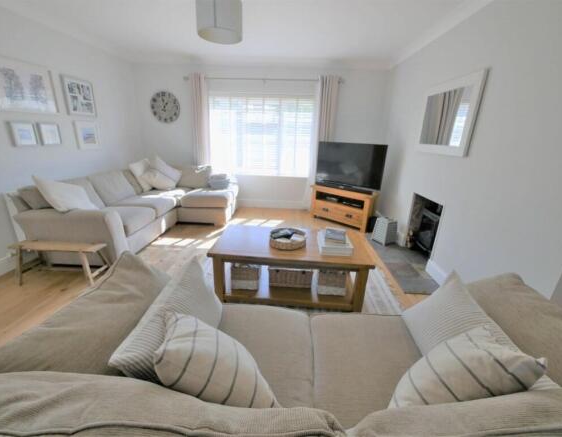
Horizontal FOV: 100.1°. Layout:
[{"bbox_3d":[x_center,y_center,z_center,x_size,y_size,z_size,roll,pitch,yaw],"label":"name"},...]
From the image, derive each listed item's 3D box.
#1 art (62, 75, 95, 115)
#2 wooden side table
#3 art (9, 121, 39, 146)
[{"bbox_3d":[-2.502,-1.508,2.935,0.045,0.415,0.430,3,19,2],"label":"art"},{"bbox_3d":[-1.984,0.406,2.159,0.770,0.340,0.290,2,19,1],"label":"wooden side table"},{"bbox_3d":[-2.556,-0.838,2.347,0.040,0.225,0.215,3,19,2],"label":"art"}]

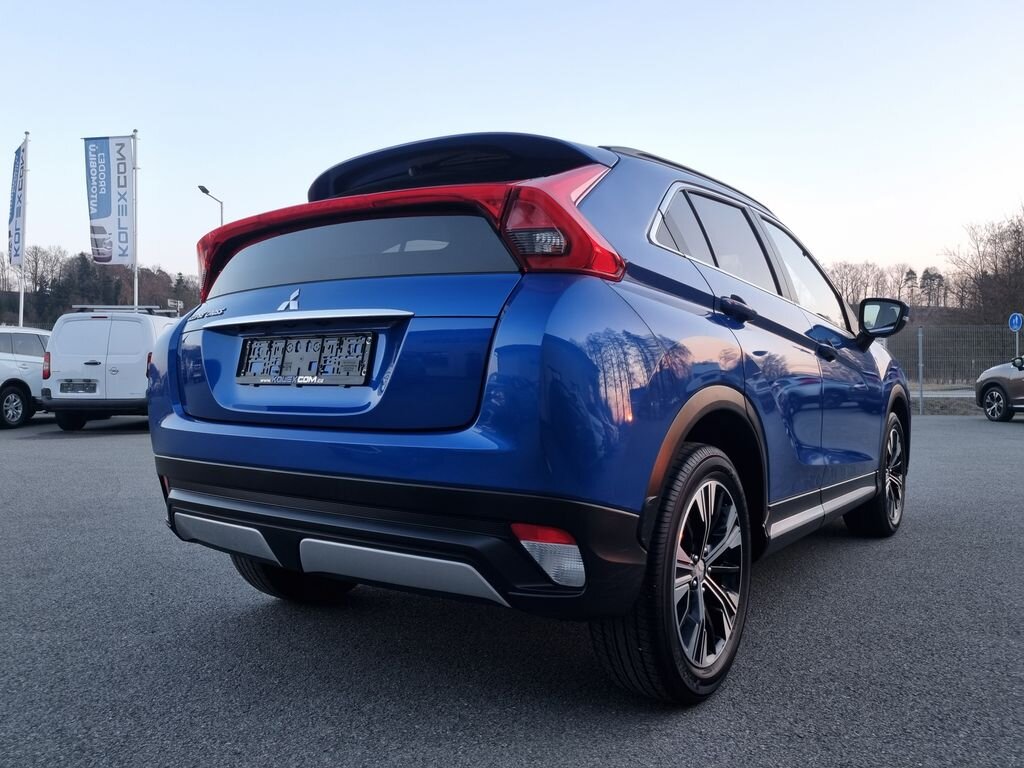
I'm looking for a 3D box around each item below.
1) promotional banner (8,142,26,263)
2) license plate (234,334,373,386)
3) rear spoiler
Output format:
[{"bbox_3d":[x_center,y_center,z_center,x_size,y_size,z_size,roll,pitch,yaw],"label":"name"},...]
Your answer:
[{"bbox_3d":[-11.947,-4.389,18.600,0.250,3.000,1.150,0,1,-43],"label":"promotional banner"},{"bbox_3d":[-0.556,-0.062,2.019,0.530,0.135,0.020,1,-9,36],"label":"license plate"},{"bbox_3d":[-0.238,-0.677,2.450,1.190,0.180,0.310,1,1,36],"label":"rear spoiler"}]

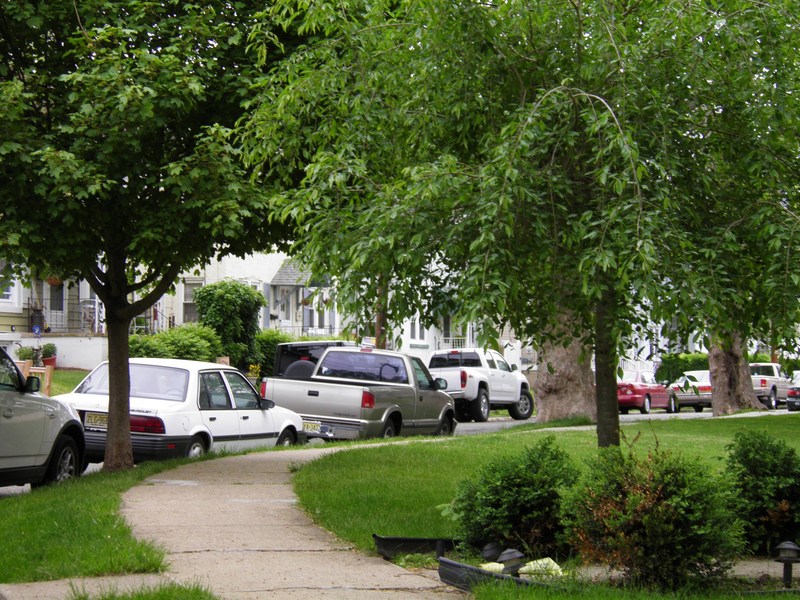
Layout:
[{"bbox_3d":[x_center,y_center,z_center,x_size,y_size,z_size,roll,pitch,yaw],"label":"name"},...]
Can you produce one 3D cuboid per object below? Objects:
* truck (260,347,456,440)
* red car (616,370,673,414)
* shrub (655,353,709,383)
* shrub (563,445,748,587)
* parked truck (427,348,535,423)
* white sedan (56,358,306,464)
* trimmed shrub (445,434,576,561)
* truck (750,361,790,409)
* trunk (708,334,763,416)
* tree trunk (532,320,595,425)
[{"bbox_3d":[-0.530,1.520,29.300,1.730,1.580,4.830,0,-2,19],"label":"truck"},{"bbox_3d":[7.550,2.960,62.100,1.720,1.370,4.550,0,-2,25],"label":"red car"},{"bbox_3d":[11.592,2.913,78.000,1.600,1.700,3.500,0,-2,24],"label":"shrub"},{"bbox_3d":[1.476,1.266,11.300,1.040,0.850,0.980,1,-2,0],"label":"shrub"},{"bbox_3d":[1.620,2.020,45.900,1.760,1.720,5.250,0,-2,21],"label":"parked truck"},{"bbox_3d":[-2.710,1.460,24.500,1.680,1.360,4.600,0,-2,21],"label":"white sedan"},{"bbox_3d":[0.755,1.302,12.800,0.850,0.800,0.850,1,-2,0],"label":"trimmed shrub"},{"bbox_3d":[13.350,3.200,71.900,1.760,1.700,5.000,0,-2,25],"label":"truck"},{"bbox_3d":[8.036,1.808,46.500,1.250,1.950,1.150,1,-2,0],"label":"trunk"},{"bbox_3d":[3.069,1.289,36.000,1.120,1.950,1.080,1,-2,0],"label":"tree trunk"}]

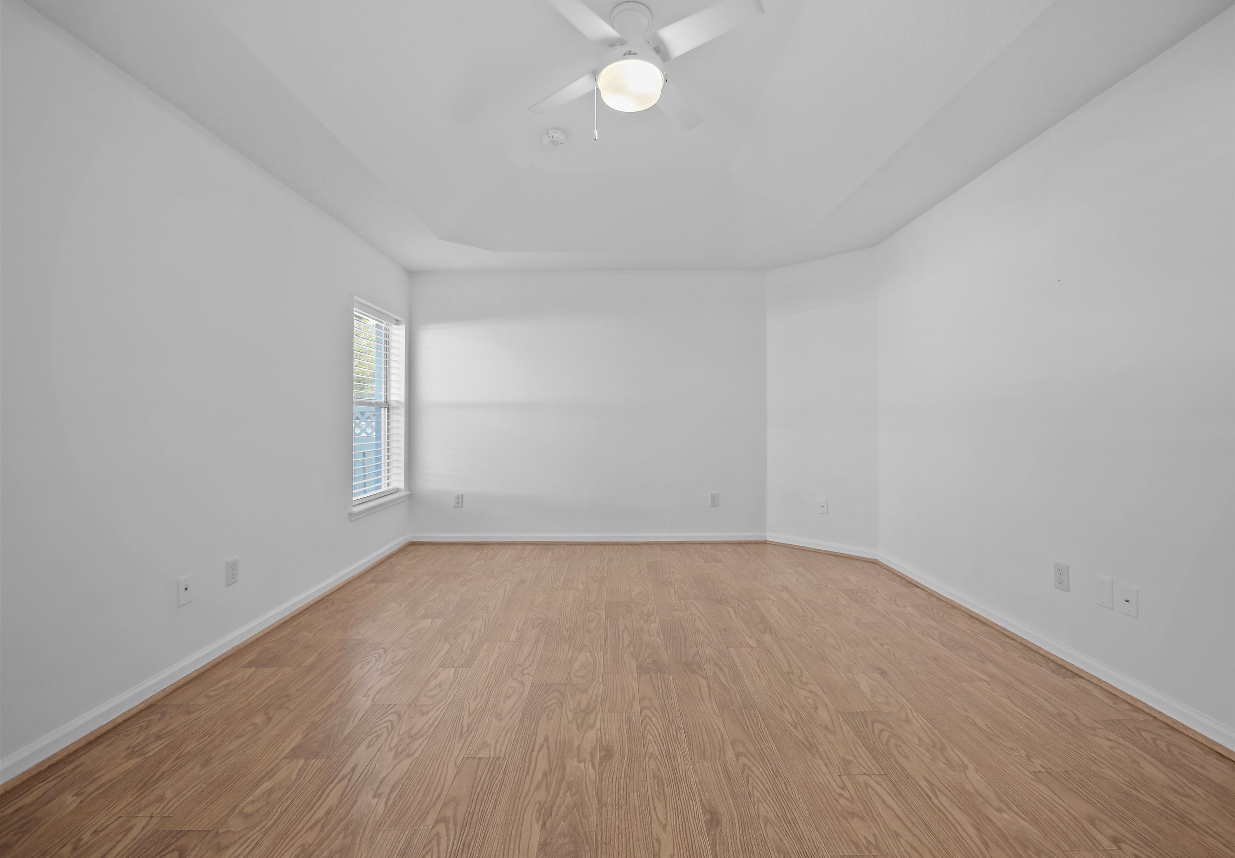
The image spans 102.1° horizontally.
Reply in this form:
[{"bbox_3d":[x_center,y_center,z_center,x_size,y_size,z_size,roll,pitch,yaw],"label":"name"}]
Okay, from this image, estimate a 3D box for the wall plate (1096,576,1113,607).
[{"bbox_3d":[1.985,0.662,2.036,0.007,0.122,0.076,0,0,0],"label":"wall plate"}]

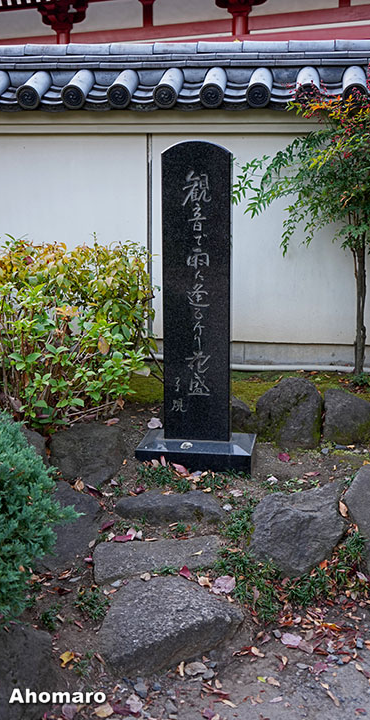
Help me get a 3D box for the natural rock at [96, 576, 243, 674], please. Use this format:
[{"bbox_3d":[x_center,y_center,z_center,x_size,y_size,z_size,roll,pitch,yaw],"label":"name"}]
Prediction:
[{"bbox_3d":[-0.054,0.852,2.535,0.449,0.162,0.367,-4,12,-18],"label":"natural rock"}]

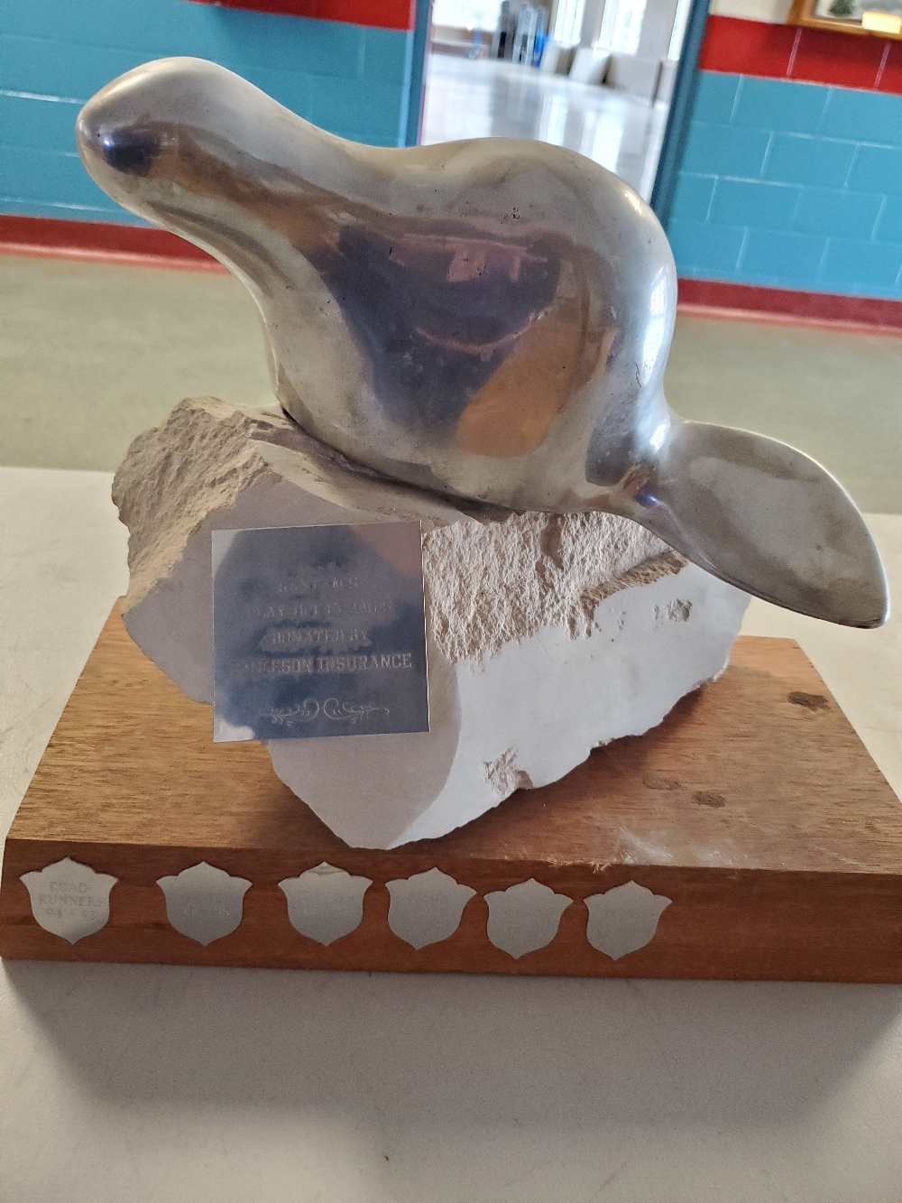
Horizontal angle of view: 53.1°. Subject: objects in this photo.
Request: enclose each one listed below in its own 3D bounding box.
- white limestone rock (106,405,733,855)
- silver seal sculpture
[{"bbox_3d":[0.005,0.004,0.336,0.269,0.110,0.132,4,33,-6],"label":"white limestone rock"},{"bbox_3d":[0.028,-0.085,0.327,0.302,0.169,0.110,4,33,-6],"label":"silver seal sculpture"}]

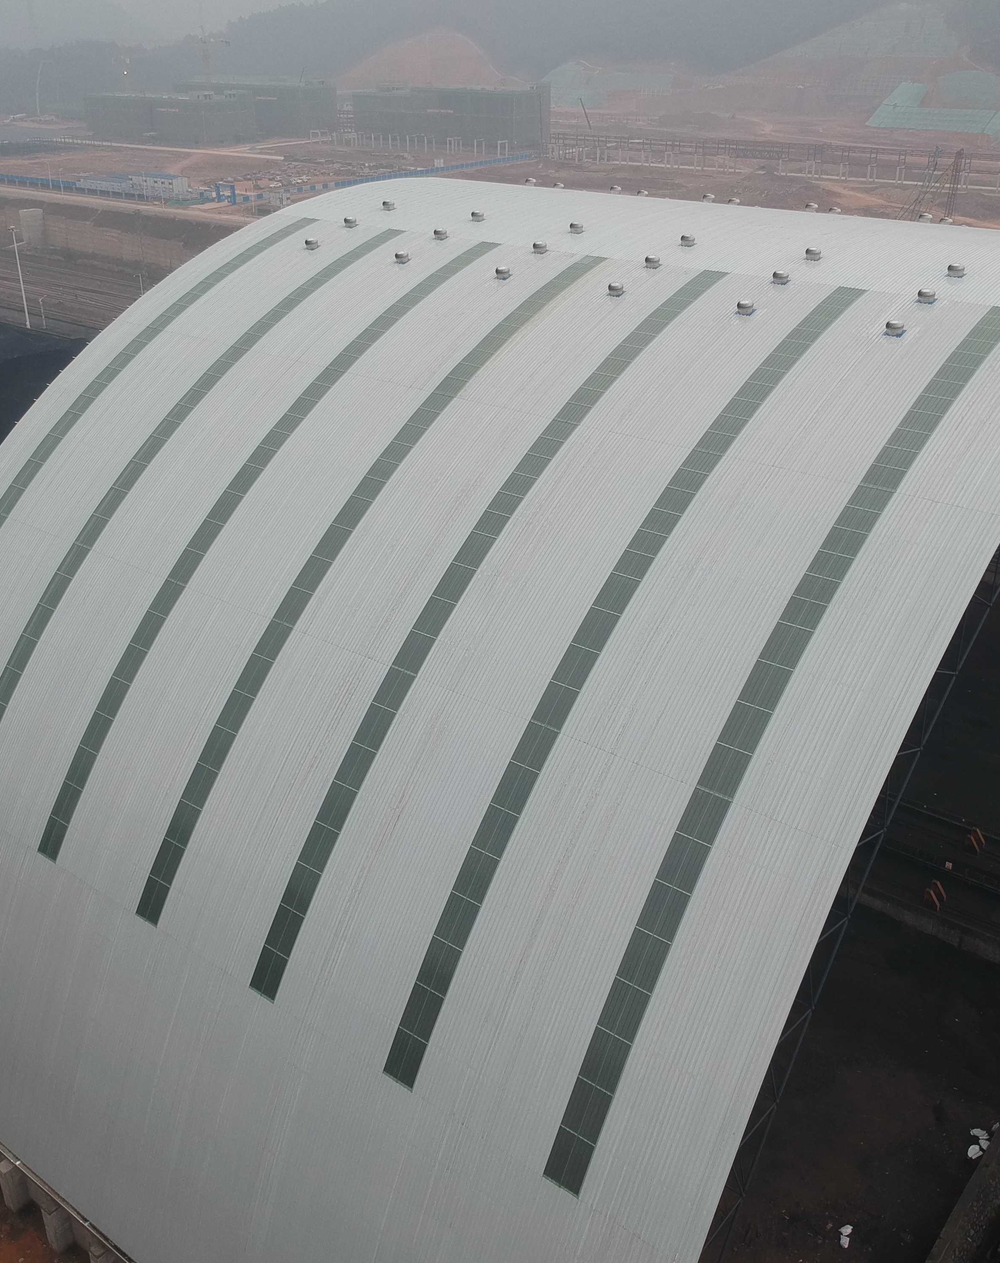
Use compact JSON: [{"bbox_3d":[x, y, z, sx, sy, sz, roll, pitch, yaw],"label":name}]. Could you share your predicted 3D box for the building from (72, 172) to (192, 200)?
[{"bbox_3d":[-140.893,-172.546,465.050,54.000,6.600,9.000,16,31,29],"label":"building"}]

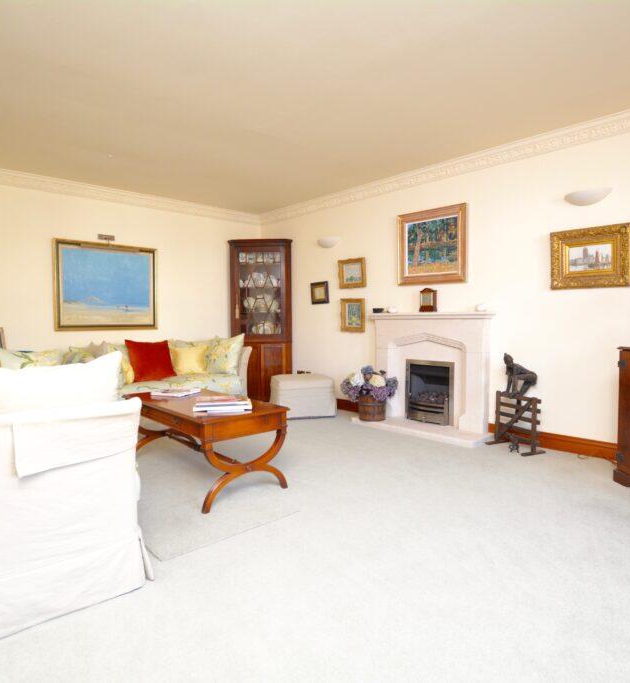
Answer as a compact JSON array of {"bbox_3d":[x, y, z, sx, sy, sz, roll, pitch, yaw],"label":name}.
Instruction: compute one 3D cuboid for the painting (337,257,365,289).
[{"bbox_3d":[0.418,-0.762,4.795,0.393,0.330,0.035,2,3,44],"label":"painting"}]

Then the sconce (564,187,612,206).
[{"bbox_3d":[1.968,-1.042,3.098,0.302,0.093,0.110,2,4,44],"label":"sconce"}]

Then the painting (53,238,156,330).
[{"bbox_3d":[-2.282,-0.599,4.732,1.045,0.942,0.050,-2,3,-38],"label":"painting"}]

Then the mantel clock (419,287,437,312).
[{"bbox_3d":[1.075,-0.388,4.031,0.141,0.220,0.080,2,3,44],"label":"mantel clock"}]

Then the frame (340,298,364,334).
[{"bbox_3d":[0.429,-0.290,4.802,0.350,0.371,0.035,2,3,44],"label":"frame"}]

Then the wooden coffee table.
[{"bbox_3d":[-0.734,0.644,2.804,0.560,0.490,1.070,-2,3,-40],"label":"wooden coffee table"}]

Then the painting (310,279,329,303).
[{"bbox_3d":[0.067,-0.580,5.145,0.287,0.264,0.030,2,3,44],"label":"painting"}]

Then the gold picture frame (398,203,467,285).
[{"bbox_3d":[1.117,-0.904,4.103,0.722,0.704,0.050,2,3,44],"label":"gold picture frame"}]

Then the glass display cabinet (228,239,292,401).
[{"bbox_3d":[-0.700,-0.260,5.581,0.780,2.040,0.480,0,3,2],"label":"glass display cabinet"}]

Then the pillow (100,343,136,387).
[{"bbox_3d":[-1.851,0.216,4.000,0.410,0.420,0.150,-3,-14,-41],"label":"pillow"}]

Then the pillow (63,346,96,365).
[{"bbox_3d":[-2.160,0.230,3.930,0.410,0.410,0.150,-3,-14,-41],"label":"pillow"}]

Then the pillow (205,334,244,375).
[{"bbox_3d":[-1.007,0.145,4.750,0.440,0.440,0.160,0,-15,1],"label":"pillow"}]

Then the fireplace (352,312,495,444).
[{"bbox_3d":[0.984,0.294,4.040,1.360,1.100,0.390,2,3,44],"label":"fireplace"}]

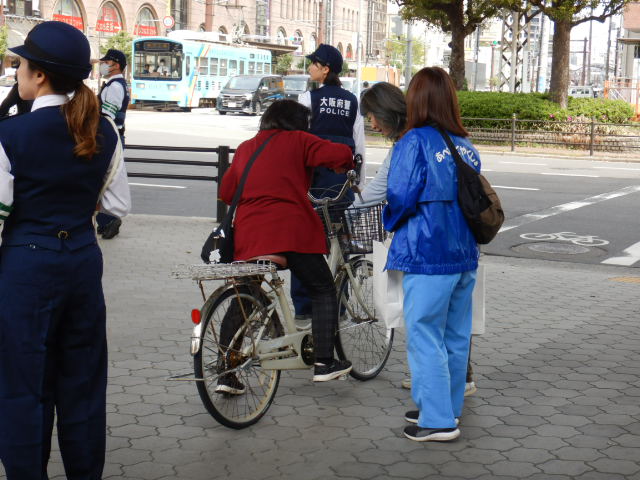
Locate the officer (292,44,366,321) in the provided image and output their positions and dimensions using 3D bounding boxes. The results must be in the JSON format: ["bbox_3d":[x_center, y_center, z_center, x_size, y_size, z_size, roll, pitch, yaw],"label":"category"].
[{"bbox_3d":[0.059,-0.357,7.700,0.500,1.720,0.360,3,8,10],"label":"officer"}]

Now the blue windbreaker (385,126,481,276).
[{"bbox_3d":[0.482,-0.175,5.360,0.380,0.640,0.480,8,9,38],"label":"blue windbreaker"}]

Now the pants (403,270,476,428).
[{"bbox_3d":[0.519,0.432,5.430,0.330,0.780,0.360,7,9,32],"label":"pants"}]

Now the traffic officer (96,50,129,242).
[{"bbox_3d":[-1.892,-0.884,11.350,0.420,1.720,0.500,2,7,-3],"label":"traffic officer"}]

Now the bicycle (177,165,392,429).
[{"bbox_3d":[-0.069,0.239,5.755,0.560,1.080,1.770,7,9,30],"label":"bicycle"}]

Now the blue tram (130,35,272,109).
[{"bbox_3d":[-5.412,-8.441,61.895,2.470,3.650,13.700,4,8,14],"label":"blue tram"}]

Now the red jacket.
[{"bbox_3d":[-0.167,-0.208,5.660,0.560,0.620,0.520,6,8,27],"label":"red jacket"}]

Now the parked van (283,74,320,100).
[{"bbox_3d":[-0.764,-7.807,66.499,1.730,1.880,4.600,4,8,15],"label":"parked van"}]

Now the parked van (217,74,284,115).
[{"bbox_3d":[-3.093,-6.781,57.415,1.730,1.850,4.700,4,8,15],"label":"parked van"}]

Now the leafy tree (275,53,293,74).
[{"bbox_3d":[-3.034,-14.057,105.080,2.000,3.800,2.000,2,7,0],"label":"leafy tree"}]

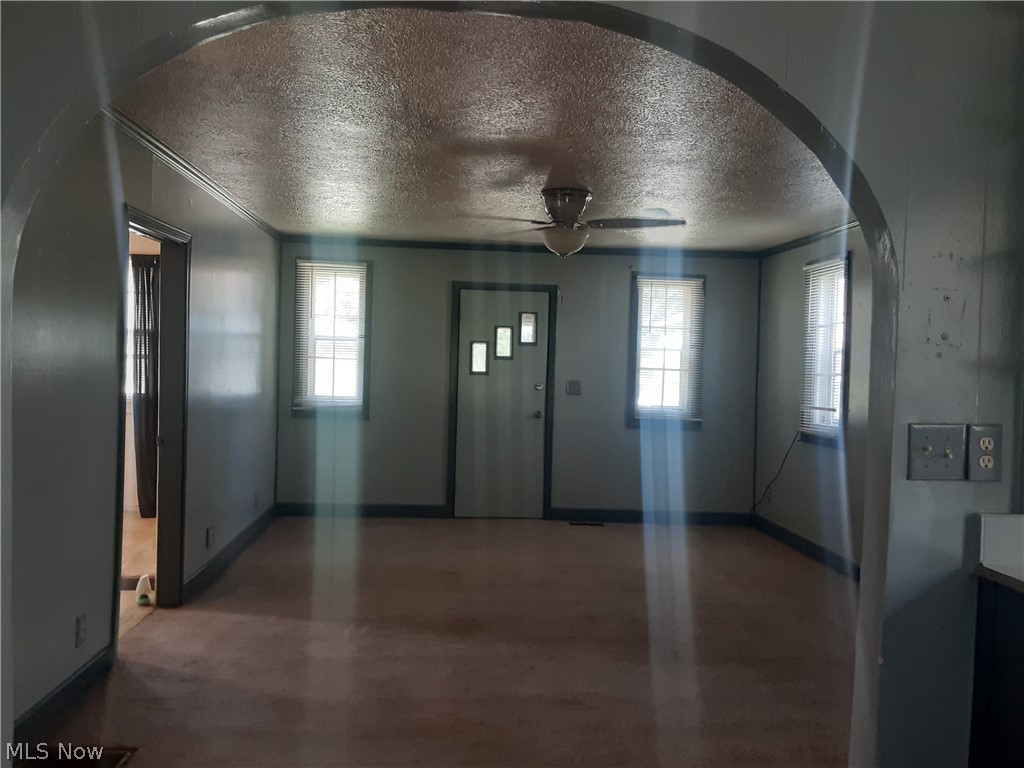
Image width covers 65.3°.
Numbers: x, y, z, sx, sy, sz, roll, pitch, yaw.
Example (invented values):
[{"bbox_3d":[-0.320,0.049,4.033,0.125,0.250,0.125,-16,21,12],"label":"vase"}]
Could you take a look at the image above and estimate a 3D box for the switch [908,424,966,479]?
[{"bbox_3d":[0.902,0.147,1.698,0.118,0.118,0.020,1,2,-5],"label":"switch"}]

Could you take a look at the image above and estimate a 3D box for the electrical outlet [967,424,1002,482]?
[{"bbox_3d":[1.012,0.149,1.710,0.072,0.120,0.012,1,2,-5],"label":"electrical outlet"}]

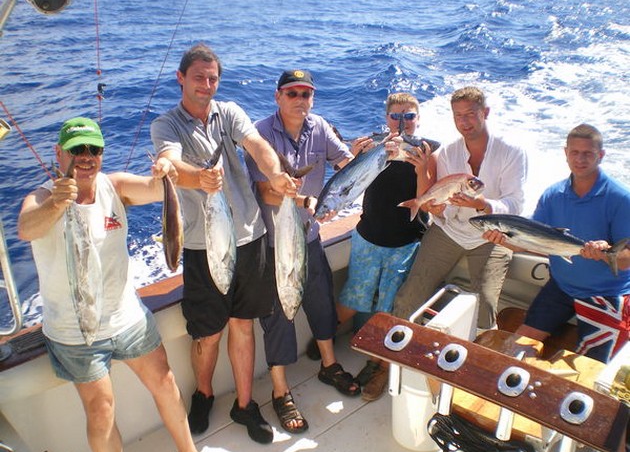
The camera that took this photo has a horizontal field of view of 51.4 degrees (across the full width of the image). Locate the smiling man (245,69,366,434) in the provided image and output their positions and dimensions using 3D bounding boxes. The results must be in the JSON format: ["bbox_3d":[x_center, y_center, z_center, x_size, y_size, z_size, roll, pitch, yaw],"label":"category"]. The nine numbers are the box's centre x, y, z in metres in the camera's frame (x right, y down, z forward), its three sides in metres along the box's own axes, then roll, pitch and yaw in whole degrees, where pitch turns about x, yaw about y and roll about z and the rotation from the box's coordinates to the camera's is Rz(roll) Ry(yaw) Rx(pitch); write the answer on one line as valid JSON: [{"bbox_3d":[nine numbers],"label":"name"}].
[{"bbox_3d":[-0.037,0.128,3.140,0.570,1.710,0.500,-4,23,-7],"label":"smiling man"}]

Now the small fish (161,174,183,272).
[{"bbox_3d":[-0.546,-0.030,2.492,0.070,0.470,0.100,-3,23,-5],"label":"small fish"}]

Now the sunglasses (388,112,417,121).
[{"bbox_3d":[0.411,-0.526,3.099,0.138,0.042,0.130,1,18,5],"label":"sunglasses"}]

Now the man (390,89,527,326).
[{"bbox_3d":[0.663,0.112,3.281,0.680,1.600,0.560,4,24,13],"label":"man"}]

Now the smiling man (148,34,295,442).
[{"bbox_3d":[-0.371,0.166,2.903,0.580,1.840,0.520,-6,23,-11],"label":"smiling man"}]

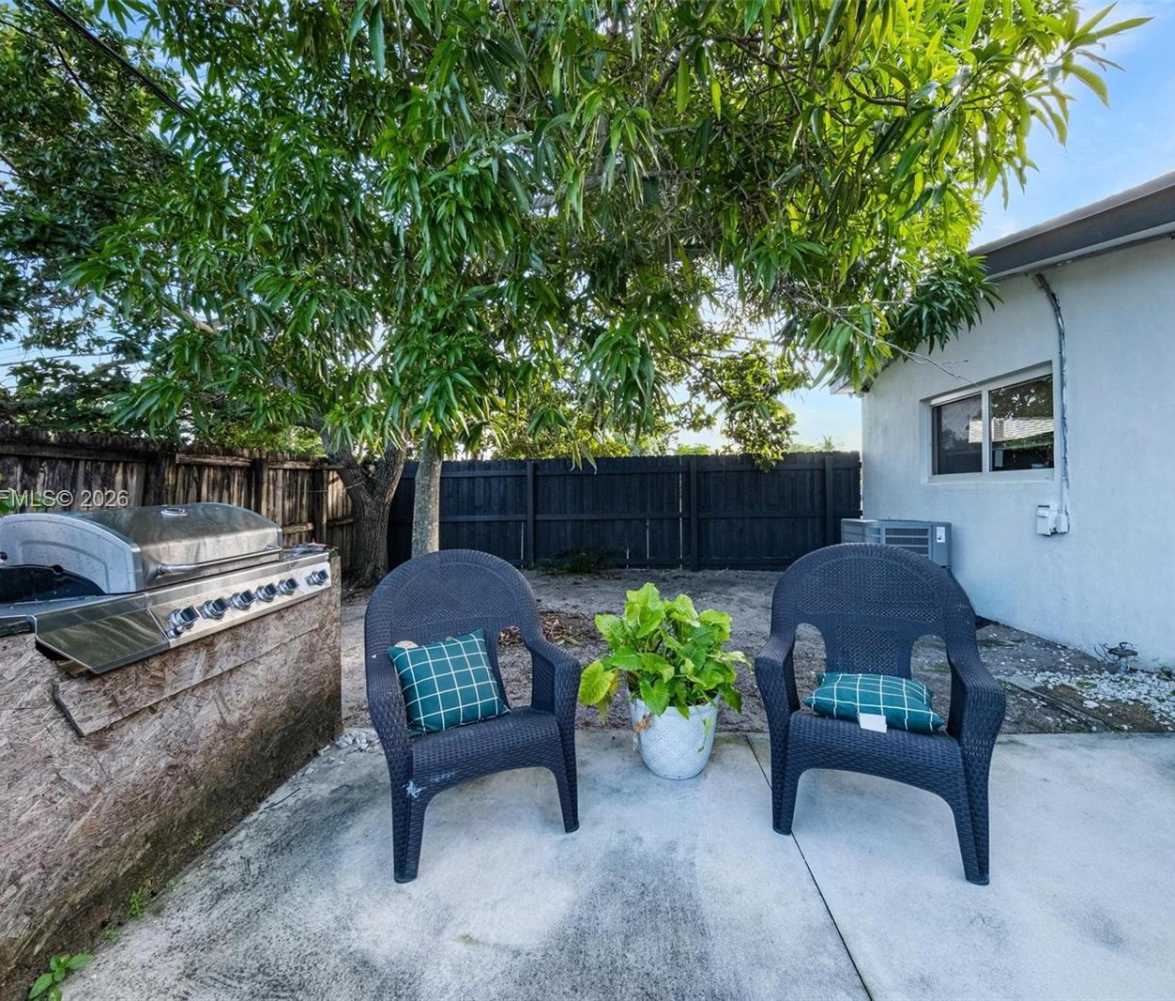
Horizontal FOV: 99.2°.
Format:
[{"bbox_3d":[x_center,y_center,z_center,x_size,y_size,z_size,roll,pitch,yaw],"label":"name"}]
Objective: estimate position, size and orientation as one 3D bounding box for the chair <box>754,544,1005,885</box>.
[{"bbox_3d":[1.020,0.658,1.858,0.690,0.925,0.660,0,0,25],"label":"chair"}]

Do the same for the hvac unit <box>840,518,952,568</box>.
[{"bbox_3d":[3.338,0.452,5.477,0.780,0.460,0.720,0,0,6],"label":"hvac unit"}]

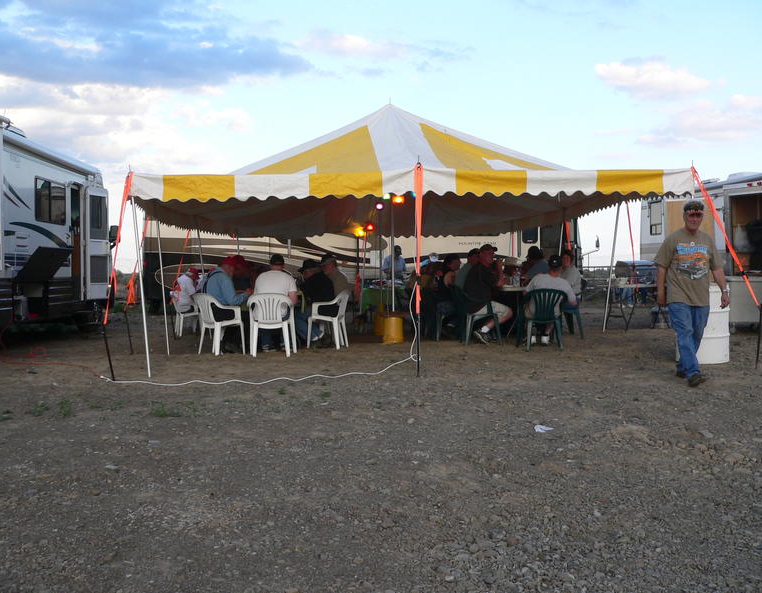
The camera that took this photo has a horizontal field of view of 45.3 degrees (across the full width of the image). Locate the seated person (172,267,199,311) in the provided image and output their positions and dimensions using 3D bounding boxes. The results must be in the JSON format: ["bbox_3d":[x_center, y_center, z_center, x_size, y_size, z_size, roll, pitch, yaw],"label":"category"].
[{"bbox_3d":[-3.212,0.064,15.400,0.660,1.190,0.500,-1,2,-25],"label":"seated person"}]

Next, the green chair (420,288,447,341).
[{"bbox_3d":[0.830,0.260,13.700,0.590,0.800,0.590,1,2,37],"label":"green chair"}]

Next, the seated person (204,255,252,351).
[{"bbox_3d":[-2.020,0.106,12.100,0.780,1.260,0.550,-2,2,-41],"label":"seated person"}]

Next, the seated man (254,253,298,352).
[{"bbox_3d":[-1.370,0.097,11.950,0.580,1.290,0.820,0,2,0],"label":"seated man"}]

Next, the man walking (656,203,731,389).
[{"bbox_3d":[3.000,-0.052,8.800,0.680,1.750,0.550,0,2,12],"label":"man walking"}]

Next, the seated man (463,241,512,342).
[{"bbox_3d":[1.469,-0.018,12.600,0.680,1.370,0.500,0,1,-15],"label":"seated man"}]

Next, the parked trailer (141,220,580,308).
[{"bbox_3d":[-0.483,-1.427,25.200,11.500,3.700,2.550,0,1,0],"label":"parked trailer"}]

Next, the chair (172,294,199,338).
[{"bbox_3d":[-3.490,0.320,16.400,0.590,0.790,0.590,1,2,43],"label":"chair"}]

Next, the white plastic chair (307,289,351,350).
[{"bbox_3d":[-0.701,0.311,12.200,0.570,0.810,0.570,1,1,22],"label":"white plastic chair"}]

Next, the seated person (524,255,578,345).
[{"bbox_3d":[2.230,0.074,12.000,0.640,1.230,0.820,-1,2,-12],"label":"seated person"}]

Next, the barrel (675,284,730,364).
[{"bbox_3d":[3.599,0.292,10.200,0.590,0.885,0.590,0,1,0],"label":"barrel"}]

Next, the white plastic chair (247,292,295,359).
[{"bbox_3d":[-1.400,0.364,11.800,0.600,0.800,0.600,0,2,-3],"label":"white plastic chair"}]

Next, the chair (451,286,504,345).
[{"bbox_3d":[1.318,0.267,12.600,0.570,0.820,0.570,0,1,-17],"label":"chair"}]

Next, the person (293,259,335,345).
[{"bbox_3d":[-0.912,0.100,12.250,0.660,1.210,0.500,1,1,20],"label":"person"}]

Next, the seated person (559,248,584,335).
[{"bbox_3d":[2.660,-0.050,13.450,0.750,1.300,0.540,-1,2,-28],"label":"seated person"}]

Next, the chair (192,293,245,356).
[{"bbox_3d":[-2.076,0.333,11.700,0.570,0.810,0.570,-1,2,-36],"label":"chair"}]

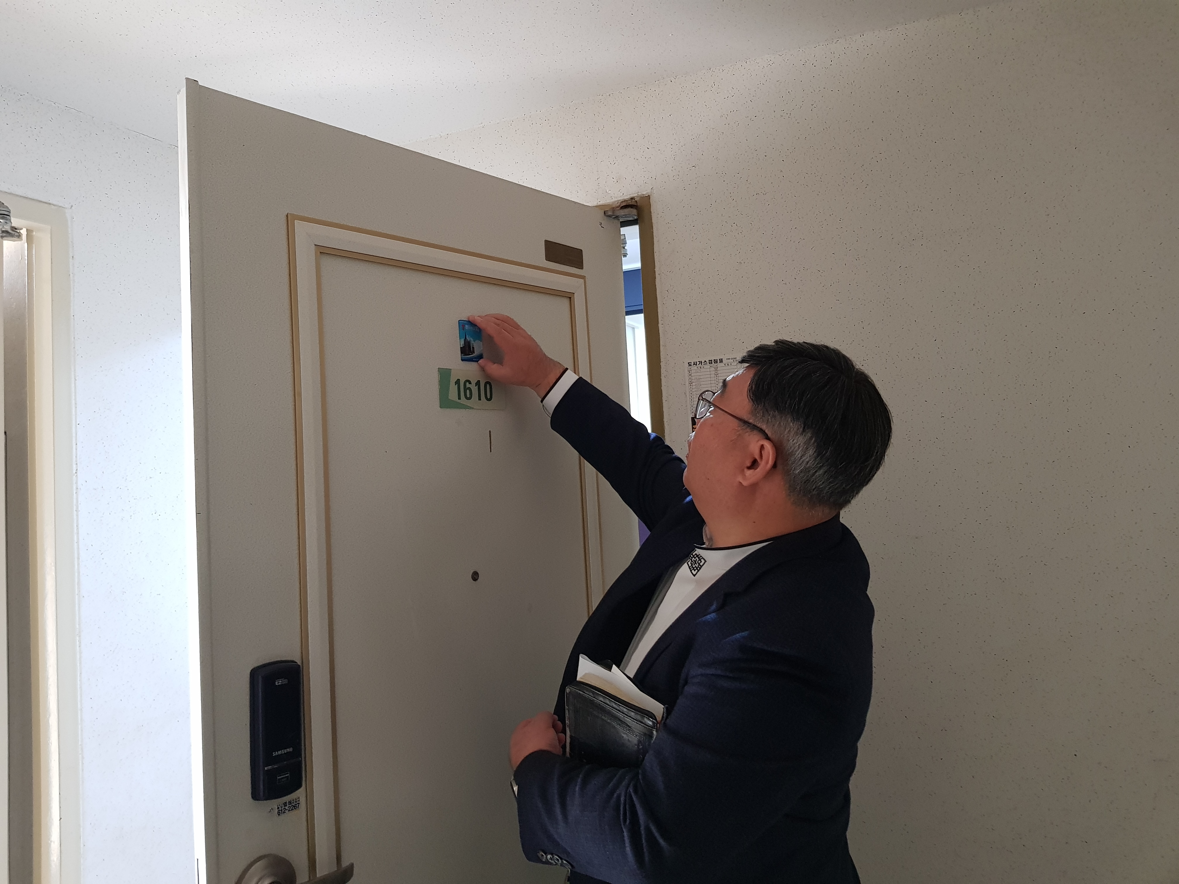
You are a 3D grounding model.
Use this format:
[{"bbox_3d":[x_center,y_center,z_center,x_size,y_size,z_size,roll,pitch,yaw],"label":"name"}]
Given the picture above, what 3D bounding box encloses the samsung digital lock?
[{"bbox_3d":[-0.414,0.381,1.175,0.027,0.170,0.066,-7,-5,43],"label":"samsung digital lock"}]

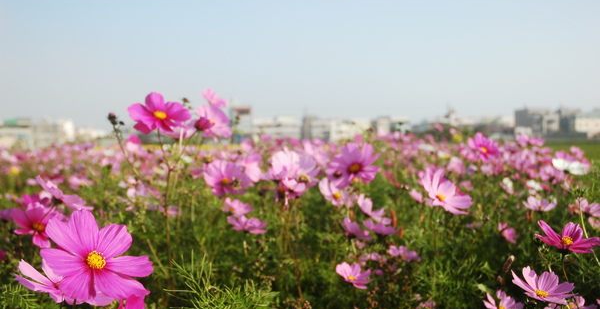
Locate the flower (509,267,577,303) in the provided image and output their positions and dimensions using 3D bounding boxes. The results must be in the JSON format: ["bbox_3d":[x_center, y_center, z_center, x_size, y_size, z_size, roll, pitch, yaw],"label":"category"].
[{"bbox_3d":[0.289,0.162,0.715,0.073,0.026,0.073,0,28,-6],"label":"flower"}]

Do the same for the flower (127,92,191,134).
[{"bbox_3d":[-0.166,-0.043,0.711,0.073,0.073,0.024,0,-43,-10],"label":"flower"}]

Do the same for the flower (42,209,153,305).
[{"bbox_3d":[-0.149,0.076,0.444,0.076,0.076,0.022,0,-27,-13],"label":"flower"}]

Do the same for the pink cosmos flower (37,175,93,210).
[{"bbox_3d":[-0.282,0.052,0.711,0.075,0.024,0.075,32,-7,-15],"label":"pink cosmos flower"}]

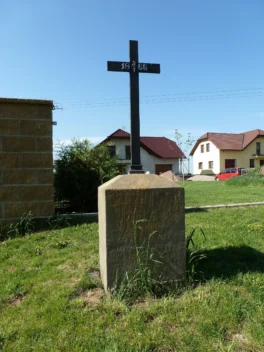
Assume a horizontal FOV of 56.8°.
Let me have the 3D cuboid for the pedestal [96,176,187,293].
[{"bbox_3d":[0.042,0.315,1.610,0.475,0.642,0.420,-1,0,-13],"label":"pedestal"}]

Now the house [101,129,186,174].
[{"bbox_3d":[-0.800,-3.295,44.500,17.500,8.050,11.000,-1,0,-12],"label":"house"}]

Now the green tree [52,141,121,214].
[{"bbox_3d":[-0.720,-0.037,4.100,1.100,1.140,1.050,-1,0,-9],"label":"green tree"}]

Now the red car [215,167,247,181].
[{"bbox_3d":[11.150,-0.130,27.500,1.660,1.460,3.750,-1,0,-41],"label":"red car"}]

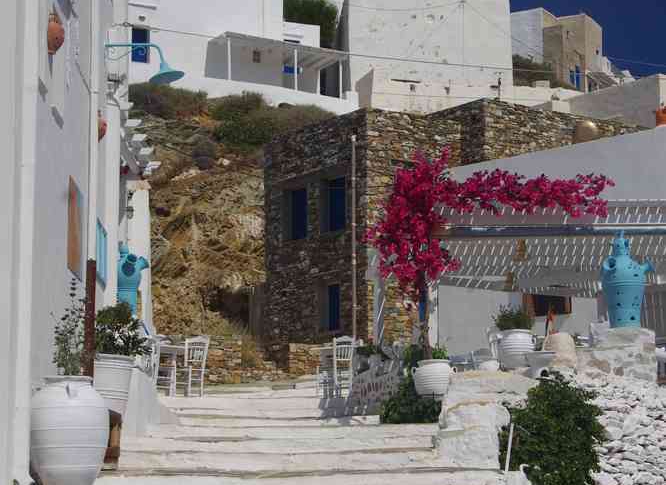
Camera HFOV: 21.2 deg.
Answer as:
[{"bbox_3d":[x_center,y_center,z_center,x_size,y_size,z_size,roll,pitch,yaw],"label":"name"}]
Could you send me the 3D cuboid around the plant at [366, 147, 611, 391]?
[{"bbox_3d":[1.988,0.345,22.700,3.100,3.100,1.400,0,-6,0],"label":"plant"}]

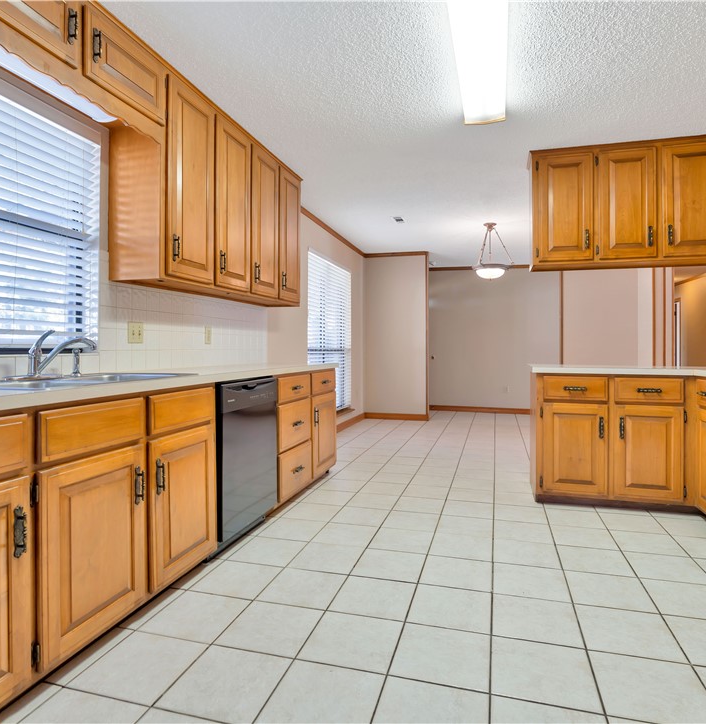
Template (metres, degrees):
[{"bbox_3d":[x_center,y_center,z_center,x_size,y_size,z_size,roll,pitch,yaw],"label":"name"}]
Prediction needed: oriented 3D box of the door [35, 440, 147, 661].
[{"bbox_3d":[-0.854,0.603,1.610,0.022,0.580,0.449,0,1,16],"label":"door"}]

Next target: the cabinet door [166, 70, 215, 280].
[{"bbox_3d":[-0.883,-0.950,2.632,0.022,1.002,0.396,0,1,16],"label":"cabinet door"}]

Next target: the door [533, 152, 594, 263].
[{"bbox_3d":[1.560,-1.113,3.535,0.367,0.764,0.022,0,1,16],"label":"door"}]

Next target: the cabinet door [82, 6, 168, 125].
[{"bbox_3d":[-1.018,-1.301,2.175,0.022,0.279,0.484,0,1,16],"label":"cabinet door"}]

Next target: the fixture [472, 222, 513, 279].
[{"bbox_3d":[1.543,-1.222,5.350,0.450,0.625,0.450,0,1,16],"label":"fixture"}]

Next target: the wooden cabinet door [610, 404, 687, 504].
[{"bbox_3d":[1.821,0.557,2.976,0.380,0.574,0.022,0,1,16],"label":"wooden cabinet door"}]

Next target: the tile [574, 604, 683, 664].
[{"bbox_3d":[0.984,0.979,1.740,0.305,0.010,0.305,0,1,16],"label":"tile"}]

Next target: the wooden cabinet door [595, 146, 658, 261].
[{"bbox_3d":[1.945,-1.115,3.422,0.367,0.764,0.022,0,1,16],"label":"wooden cabinet door"}]

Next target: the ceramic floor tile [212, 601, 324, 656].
[{"bbox_3d":[-0.298,0.977,1.787,0.305,0.010,0.305,0,1,16],"label":"ceramic floor tile"}]

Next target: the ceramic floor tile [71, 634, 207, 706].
[{"bbox_3d":[-0.690,0.997,1.582,0.306,0.010,0.306,0,1,16],"label":"ceramic floor tile"}]

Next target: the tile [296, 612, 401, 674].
[{"bbox_3d":[0.003,0.988,1.708,0.306,0.010,0.306,0,1,16],"label":"tile"}]

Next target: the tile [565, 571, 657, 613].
[{"bbox_3d":[1.076,0.970,2.041,0.306,0.010,0.306,0,1,16],"label":"tile"}]

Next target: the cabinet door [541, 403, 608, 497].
[{"bbox_3d":[1.423,0.558,3.093,0.379,0.574,0.022,0,1,16],"label":"cabinet door"}]

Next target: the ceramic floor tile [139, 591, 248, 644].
[{"bbox_3d":[-0.605,0.991,1.879,0.306,0.010,0.306,0,1,16],"label":"ceramic floor tile"}]

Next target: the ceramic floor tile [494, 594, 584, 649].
[{"bbox_3d":[0.685,0.977,1.826,0.305,0.010,0.305,0,1,16],"label":"ceramic floor tile"}]

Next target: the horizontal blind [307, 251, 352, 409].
[{"bbox_3d":[-0.247,-0.278,5.846,0.055,1.817,1.625,0,1,16],"label":"horizontal blind"}]

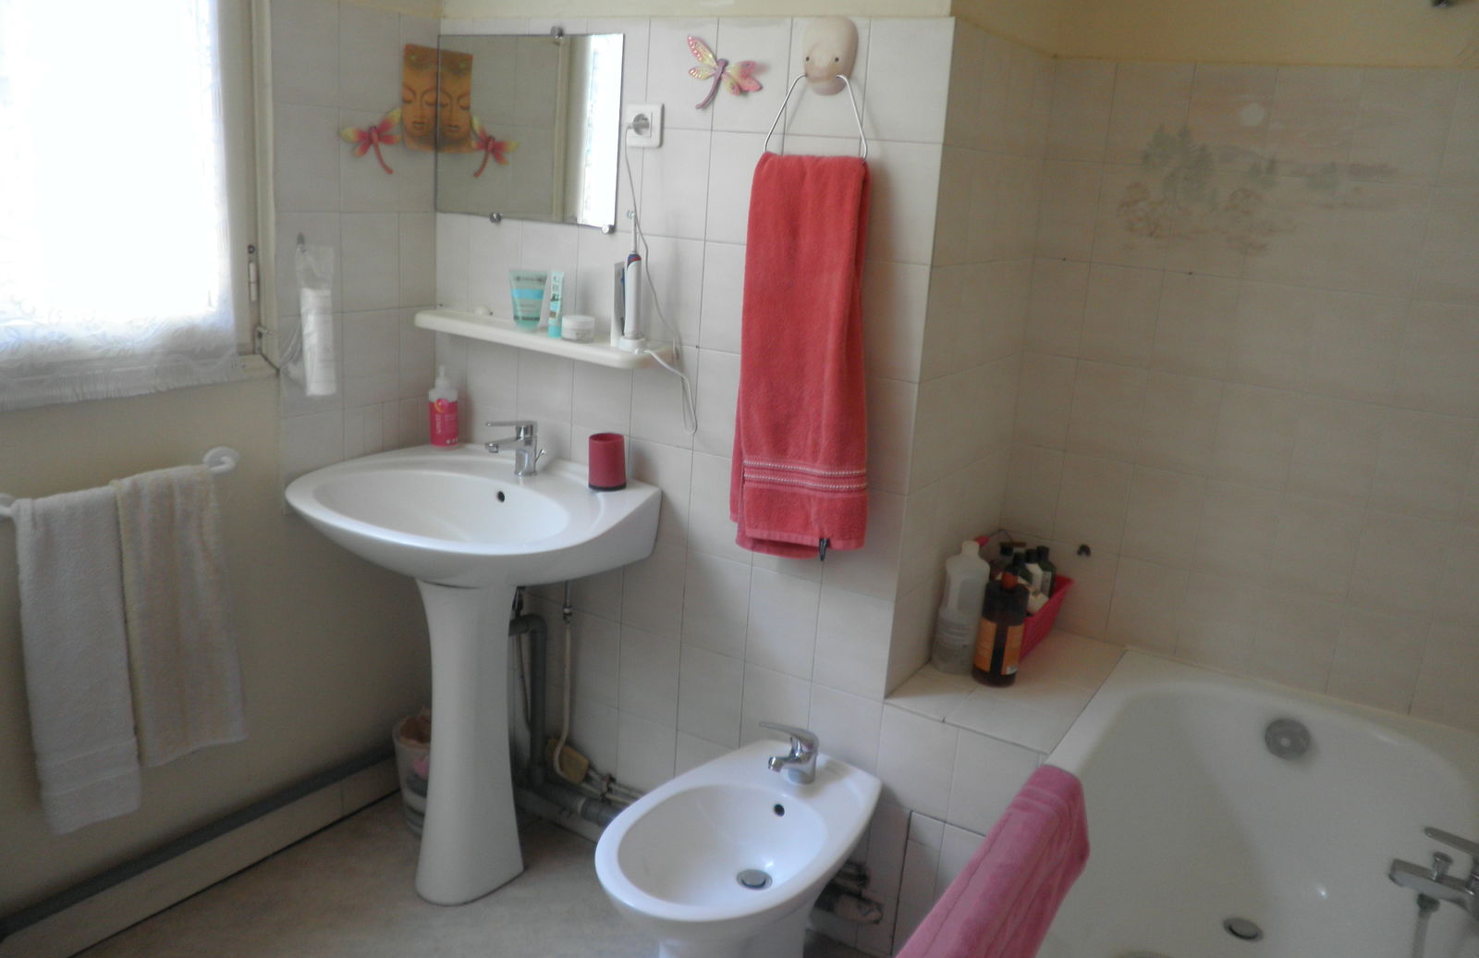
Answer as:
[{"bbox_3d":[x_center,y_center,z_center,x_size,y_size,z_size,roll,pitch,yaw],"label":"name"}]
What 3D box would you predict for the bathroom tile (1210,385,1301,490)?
[{"bbox_3d":[1.018,-0.085,2.190,0.149,0.200,0.010,12,17,29],"label":"bathroom tile"}]

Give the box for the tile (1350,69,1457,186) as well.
[{"bbox_3d":[1.169,-0.621,1.964,0.149,0.201,0.010,13,18,29],"label":"tile"}]

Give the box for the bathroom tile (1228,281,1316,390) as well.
[{"bbox_3d":[1.016,-0.270,2.105,0.150,0.200,0.010,13,18,31],"label":"bathroom tile"}]

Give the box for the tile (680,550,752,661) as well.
[{"bbox_3d":[-0.043,0.247,2.215,0.150,0.200,0.010,12,17,28],"label":"tile"}]

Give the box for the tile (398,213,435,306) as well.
[{"bbox_3d":[-0.692,-0.466,2.379,0.010,0.201,0.099,13,18,31],"label":"tile"}]

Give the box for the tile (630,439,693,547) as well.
[{"bbox_3d":[-0.158,0.026,2.232,0.149,0.201,0.010,13,18,28],"label":"tile"}]

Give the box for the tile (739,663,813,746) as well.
[{"bbox_3d":[0.071,0.470,2.198,0.149,0.200,0.010,12,17,29],"label":"tile"}]

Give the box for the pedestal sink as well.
[{"bbox_3d":[-0.554,0.420,2.226,0.638,0.854,0.563,13,18,28],"label":"pedestal sink"}]

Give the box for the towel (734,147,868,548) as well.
[{"bbox_3d":[0.115,-0.210,1.954,0.262,0.692,0.075,12,17,28],"label":"towel"}]

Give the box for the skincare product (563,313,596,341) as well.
[{"bbox_3d":[-0.314,-0.295,2.175,0.063,0.046,0.063,2,15,-8],"label":"skincare product"}]

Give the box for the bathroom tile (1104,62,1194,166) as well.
[{"bbox_3d":[0.797,-0.709,2.156,0.150,0.200,0.010,13,18,31],"label":"bathroom tile"}]

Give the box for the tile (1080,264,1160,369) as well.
[{"bbox_3d":[0.775,-0.331,2.256,0.150,0.200,0.010,13,18,31],"label":"tile"}]

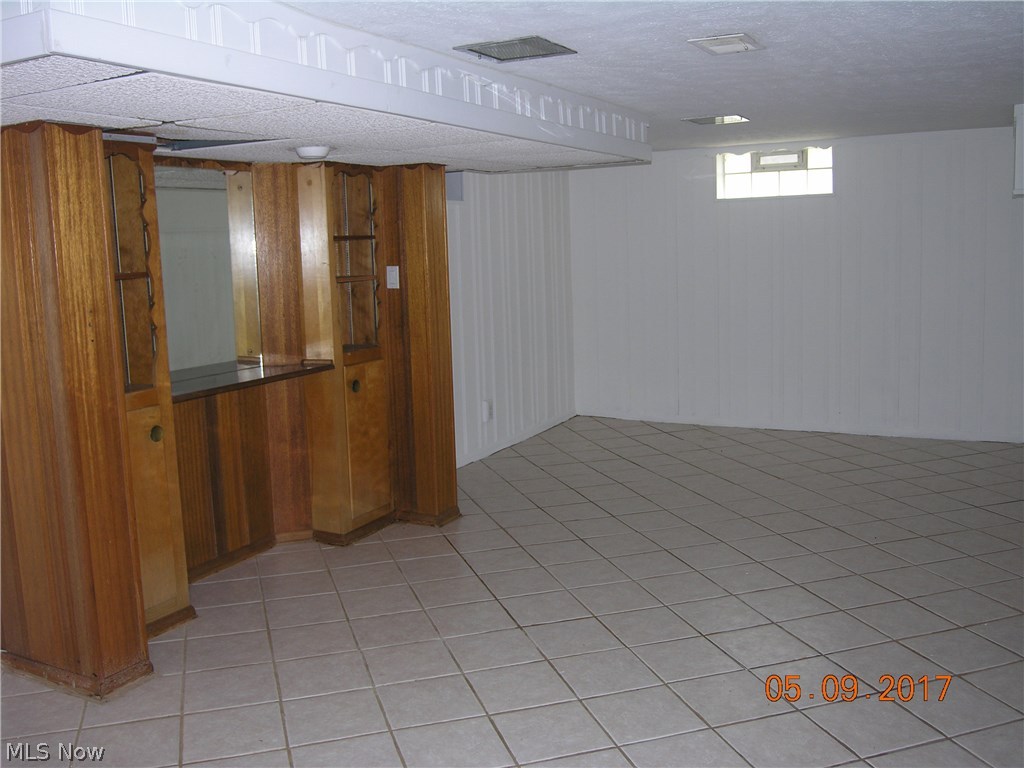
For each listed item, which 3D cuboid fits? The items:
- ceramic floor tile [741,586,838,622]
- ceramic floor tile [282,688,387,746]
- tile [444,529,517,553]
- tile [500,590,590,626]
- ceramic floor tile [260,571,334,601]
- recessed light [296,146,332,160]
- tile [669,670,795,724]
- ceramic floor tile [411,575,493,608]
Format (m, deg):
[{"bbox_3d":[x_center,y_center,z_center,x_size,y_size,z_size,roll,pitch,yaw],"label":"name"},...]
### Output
[{"bbox_3d":[1.115,0.893,3.842,0.304,0.010,0.304,-4,9,-17],"label":"ceramic floor tile"},{"bbox_3d":[-0.564,1.058,3.006,0.302,0.010,0.302,-4,9,-17],"label":"ceramic floor tile"},{"bbox_3d":[-0.145,0.788,4.747,0.304,0.010,0.304,-4,9,-17],"label":"tile"},{"bbox_3d":[0.136,0.911,3.838,0.303,0.010,0.303,-4,9,-17],"label":"tile"},{"bbox_3d":[-0.946,0.890,4.177,0.302,0.010,0.302,-4,9,-17],"label":"ceramic floor tile"},{"bbox_3d":[-0.809,-0.933,3.833,0.145,0.045,0.145,-1,9,0],"label":"recessed light"},{"bbox_3d":[0.708,1.015,3.058,0.303,0.010,0.303,-4,9,-17],"label":"tile"},{"bbox_3d":[-0.256,0.893,4.057,0.302,0.010,0.302,-4,9,-17],"label":"ceramic floor tile"}]

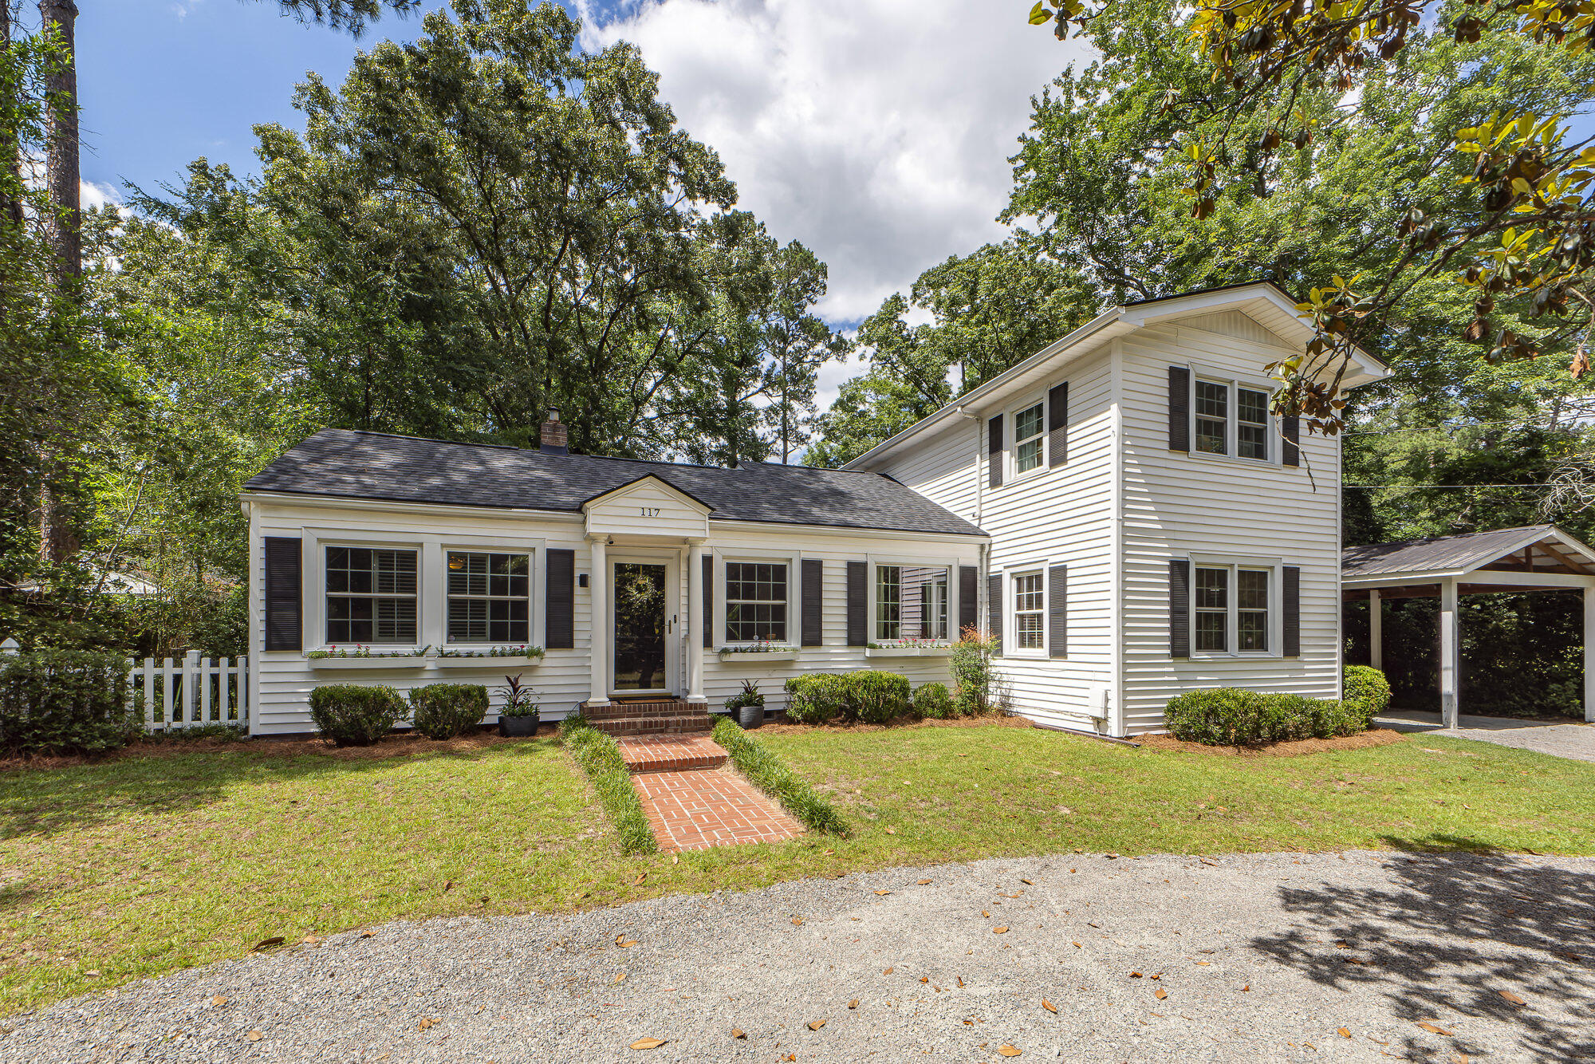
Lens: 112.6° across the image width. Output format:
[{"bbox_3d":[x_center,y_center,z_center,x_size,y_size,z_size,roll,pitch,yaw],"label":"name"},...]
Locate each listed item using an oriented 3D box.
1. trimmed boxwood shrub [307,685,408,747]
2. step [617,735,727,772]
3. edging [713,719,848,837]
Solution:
[{"bbox_3d":[-5.227,2.149,6.344,0.890,0.670,0.800,3,-10,-17],"label":"trimmed boxwood shrub"},{"bbox_3d":[-1.554,2.630,6.390,1.080,0.130,1.500,3,-10,-20],"label":"step"},{"bbox_3d":[-0.398,2.360,5.597,0.310,0.230,3.400,3,-10,-21],"label":"edging"}]

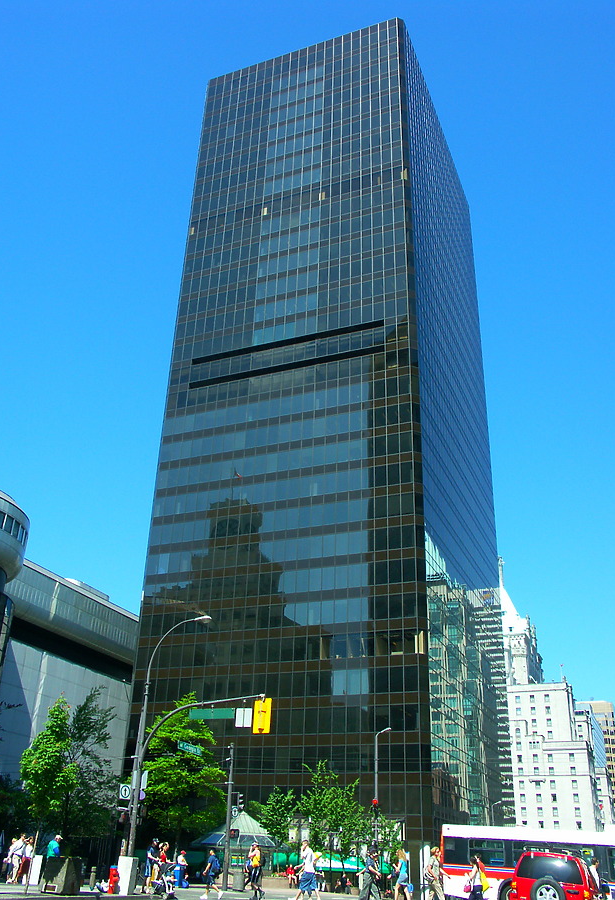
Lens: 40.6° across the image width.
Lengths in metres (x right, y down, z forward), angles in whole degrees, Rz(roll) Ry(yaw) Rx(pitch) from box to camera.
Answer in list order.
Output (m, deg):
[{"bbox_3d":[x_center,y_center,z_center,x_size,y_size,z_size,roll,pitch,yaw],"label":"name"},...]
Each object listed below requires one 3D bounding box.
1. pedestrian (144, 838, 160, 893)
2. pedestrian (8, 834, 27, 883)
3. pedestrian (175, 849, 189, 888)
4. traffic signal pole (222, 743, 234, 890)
[{"bbox_3d":[-5.497,14.705,29.411,0.600,1.740,0.500,-7,-29,16],"label":"pedestrian"},{"bbox_3d":[-11.221,15.786,32.136,0.620,1.700,0.550,-7,-29,16],"label":"pedestrian"},{"bbox_3d":[-6.259,21.006,41.661,0.500,1.700,0.500,-21,-35,37],"label":"pedestrian"},{"bbox_3d":[-3.626,16.931,38.436,0.240,6.231,0.240,-9,-29,20],"label":"traffic signal pole"}]

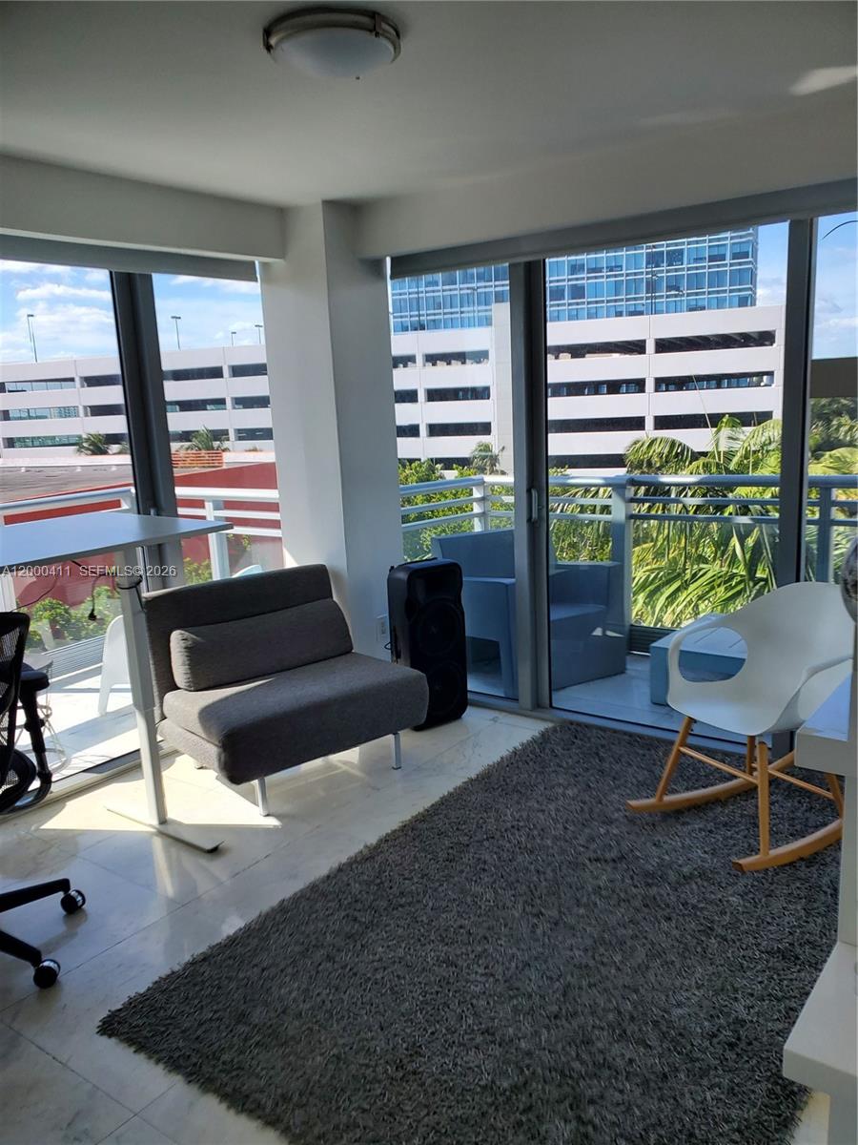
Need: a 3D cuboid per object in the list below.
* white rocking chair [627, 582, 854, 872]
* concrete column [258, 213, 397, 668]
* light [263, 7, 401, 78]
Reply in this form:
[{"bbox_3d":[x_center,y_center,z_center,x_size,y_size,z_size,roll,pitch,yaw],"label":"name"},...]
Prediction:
[{"bbox_3d":[1.177,0.489,3.002,0.820,0.830,0.610,-9,13,-27],"label":"white rocking chair"},{"bbox_3d":[-0.473,-0.526,4.415,0.440,2.455,0.420,6,14,37],"label":"concrete column"},{"bbox_3d":[-0.238,-1.274,2.121,0.338,0.095,0.338,-3,12,1],"label":"light"}]

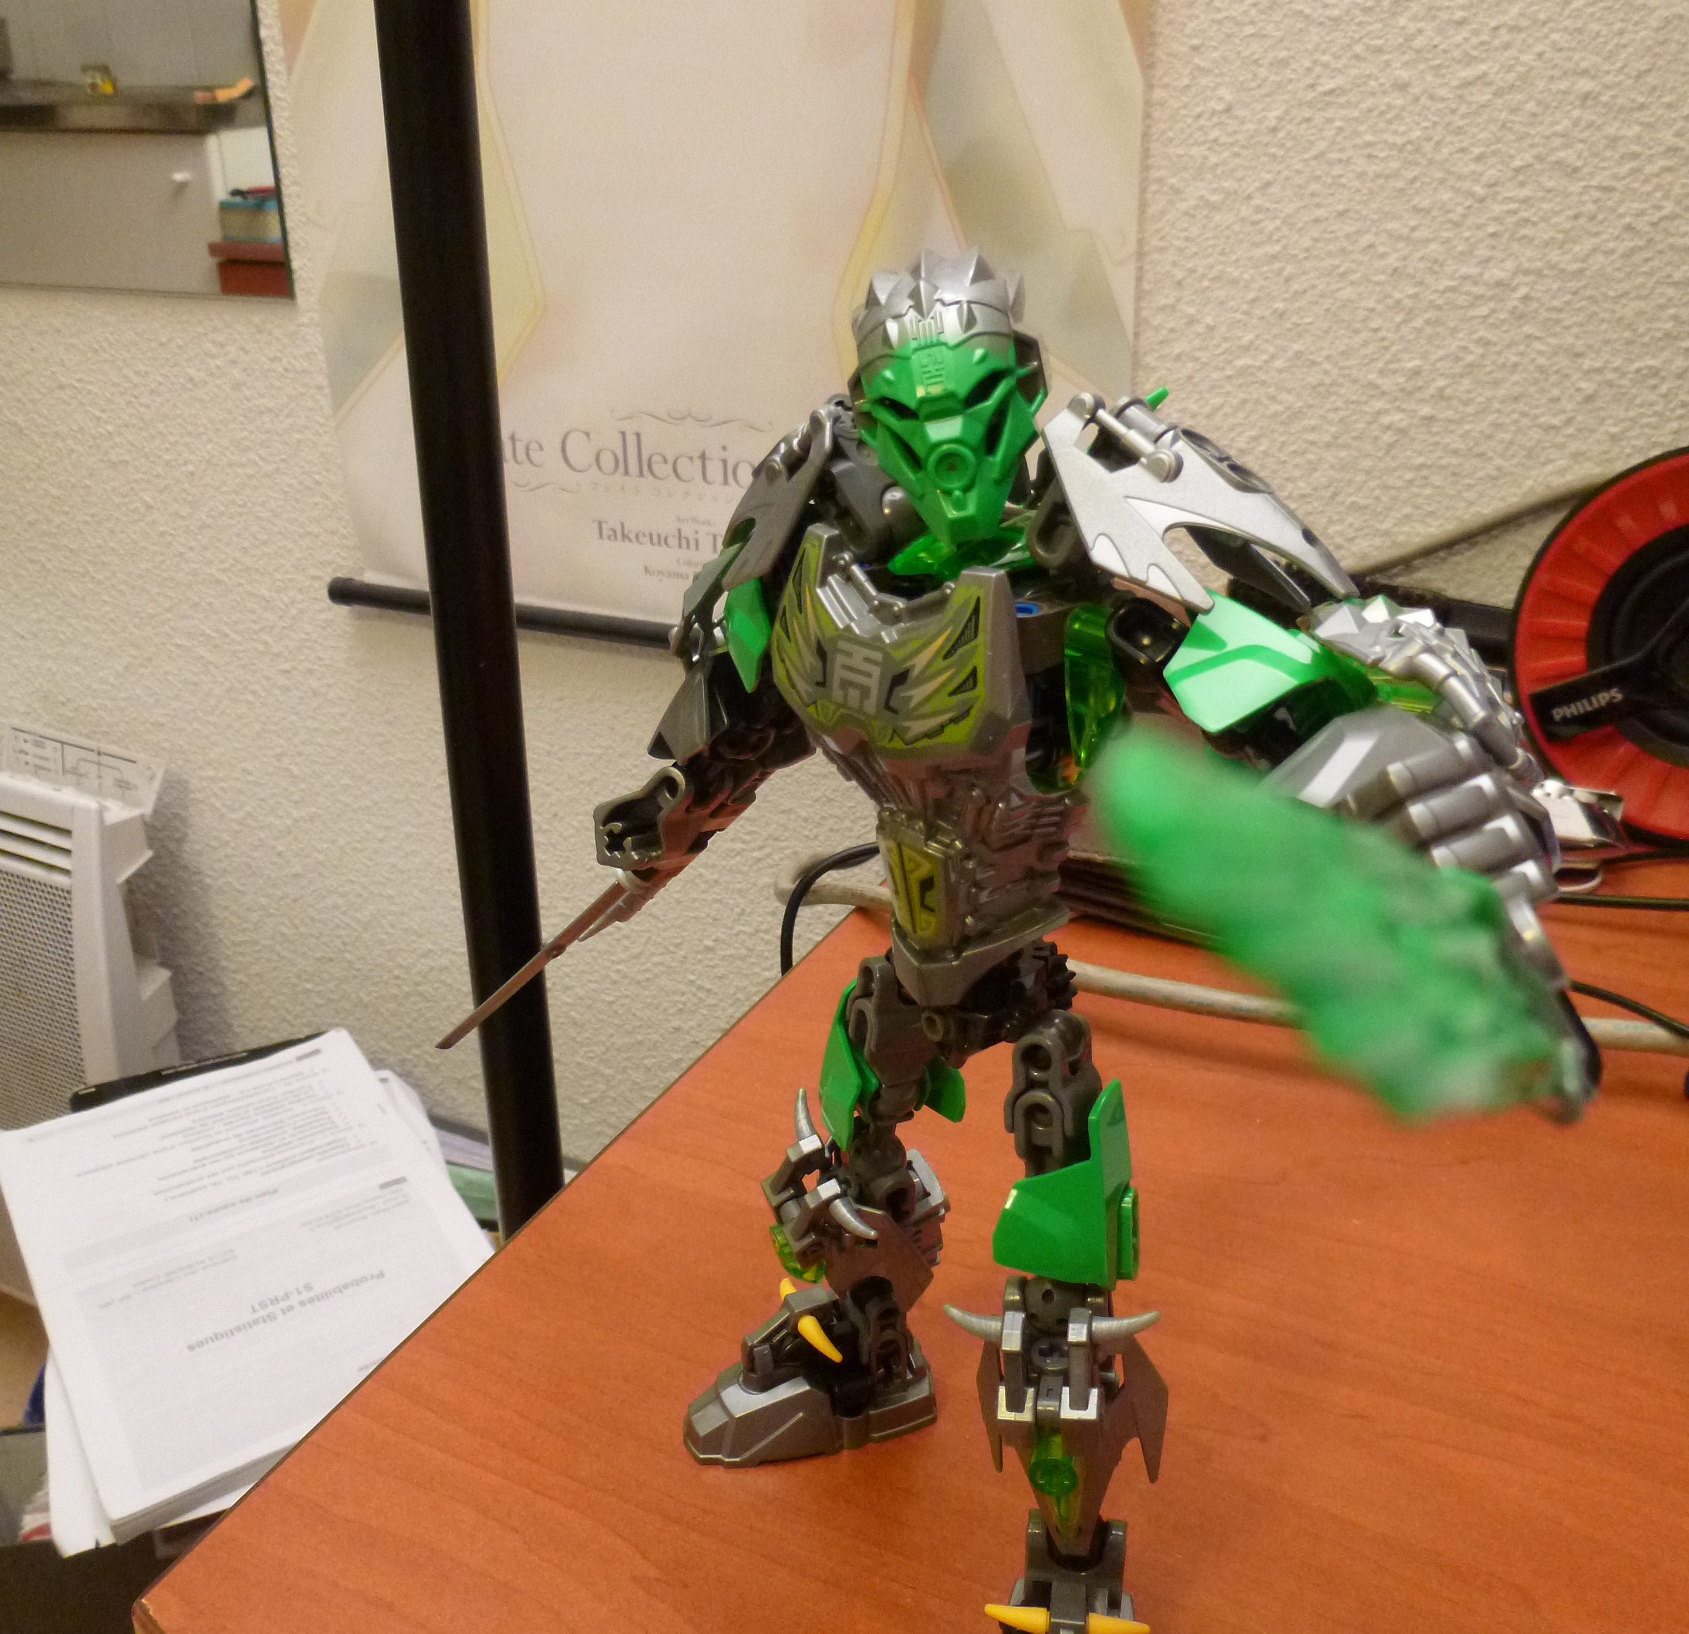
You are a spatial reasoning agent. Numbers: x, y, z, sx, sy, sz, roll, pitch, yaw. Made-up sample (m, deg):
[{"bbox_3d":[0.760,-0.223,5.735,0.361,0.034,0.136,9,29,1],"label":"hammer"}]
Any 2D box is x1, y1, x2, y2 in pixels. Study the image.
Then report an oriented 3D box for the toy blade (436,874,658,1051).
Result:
[{"bbox_3d":[-0.062,0.031,0.345,0.060,0.008,0.021,-37,-4,-11],"label":"toy blade"}]

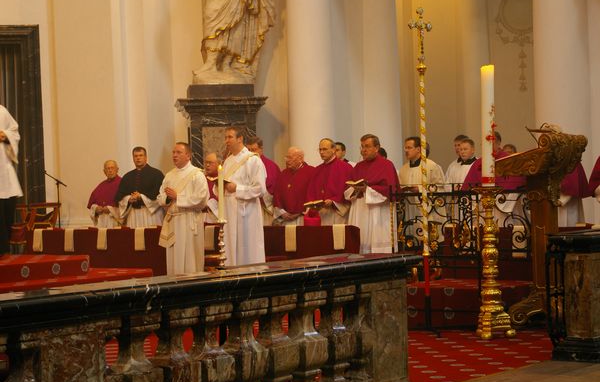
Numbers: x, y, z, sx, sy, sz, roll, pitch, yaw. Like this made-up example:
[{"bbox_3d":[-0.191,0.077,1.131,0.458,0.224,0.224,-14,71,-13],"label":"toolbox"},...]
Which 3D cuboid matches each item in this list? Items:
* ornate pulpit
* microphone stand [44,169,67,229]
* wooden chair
[{"bbox_3d":[2.080,0.336,11.700,0.720,1.700,0.520,-1,0,39],"label":"ornate pulpit"},{"bbox_3d":[-2.964,0.532,16.699,0.500,1.570,0.400,-2,0,-30],"label":"microphone stand"},{"bbox_3d":[-3.311,0.538,17.100,0.650,0.790,0.600,-3,0,45],"label":"wooden chair"}]

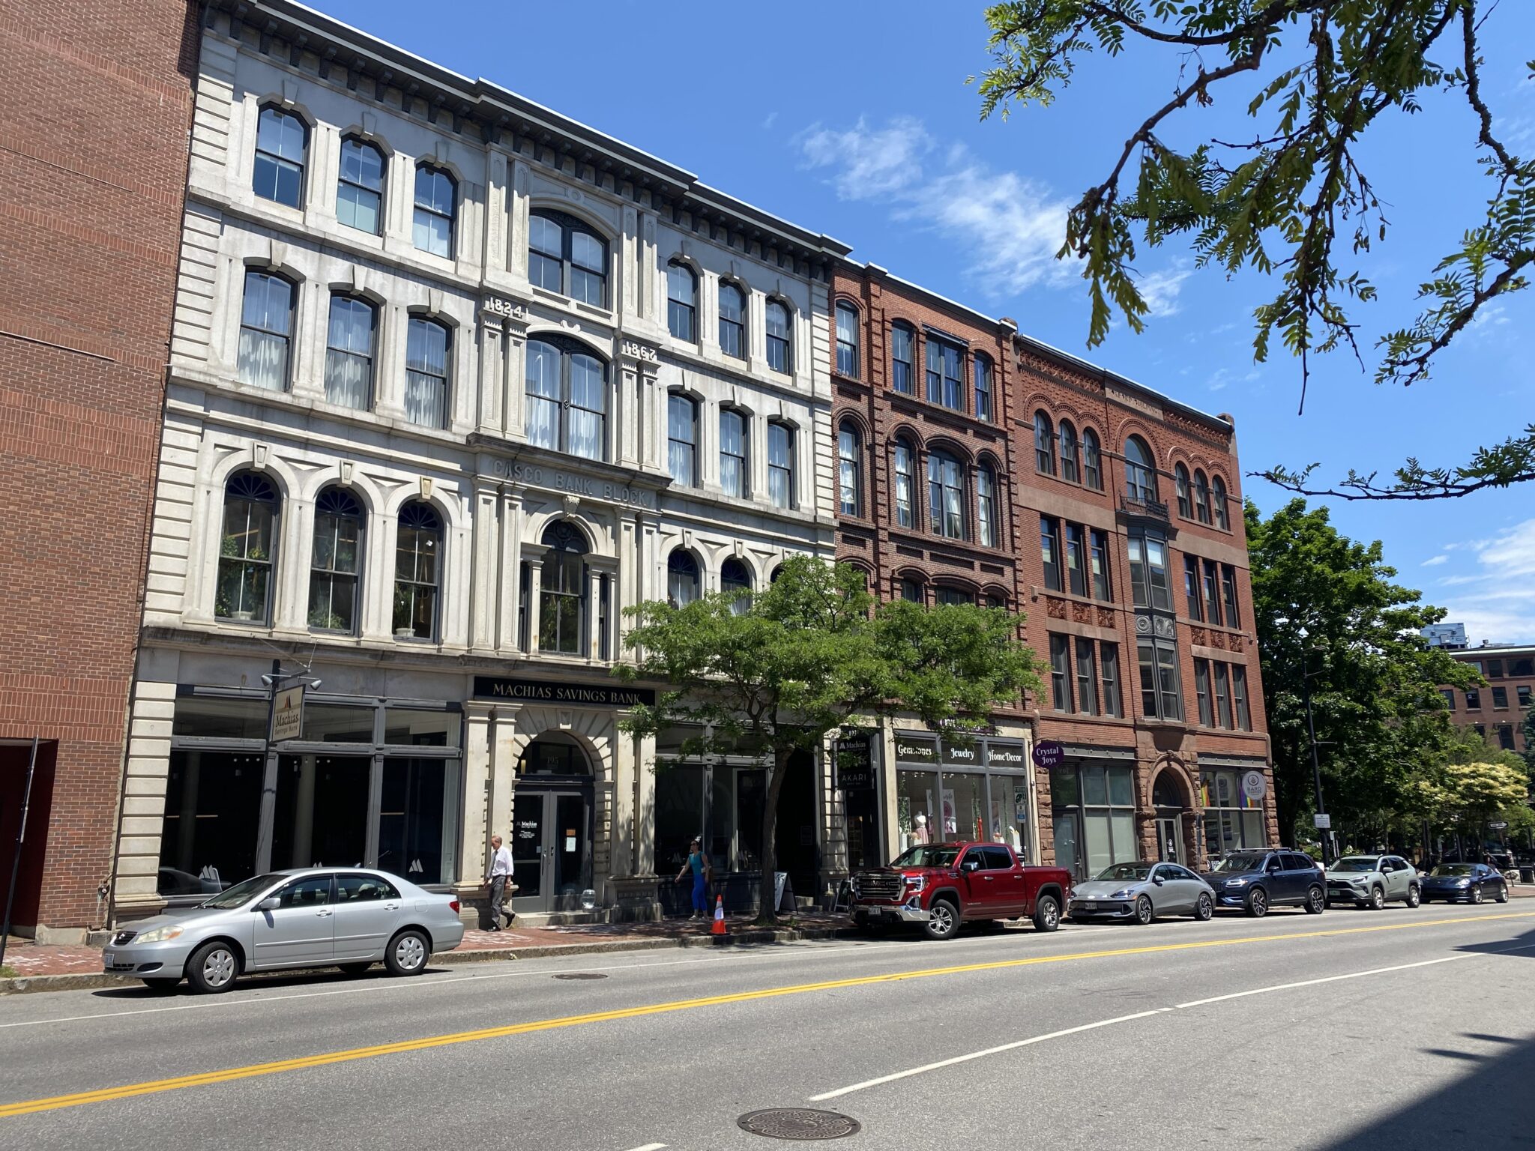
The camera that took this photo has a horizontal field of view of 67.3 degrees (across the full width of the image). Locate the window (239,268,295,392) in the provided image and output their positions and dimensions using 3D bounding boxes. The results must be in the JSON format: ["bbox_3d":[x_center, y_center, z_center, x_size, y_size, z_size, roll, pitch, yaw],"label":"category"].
[{"bbox_3d":[-9.582,-4.701,21.973,1.000,2.340,0.250,10,-17,-40],"label":"window"}]

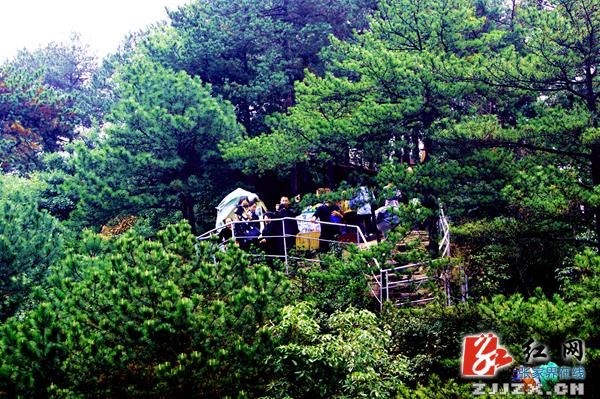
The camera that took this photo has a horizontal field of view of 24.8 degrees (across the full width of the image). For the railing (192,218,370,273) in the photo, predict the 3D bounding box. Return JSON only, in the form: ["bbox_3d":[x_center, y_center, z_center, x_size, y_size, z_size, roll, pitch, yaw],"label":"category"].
[{"bbox_3d":[-0.388,1.032,30.300,3.800,1.300,2.000,0,-2,7],"label":"railing"}]

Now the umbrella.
[{"bbox_3d":[-1.361,0.231,31.500,1.200,0.900,1.100,0,-2,0],"label":"umbrella"}]

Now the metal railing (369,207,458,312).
[{"bbox_3d":[2.538,1.318,30.000,2.000,2.200,1.800,0,-2,0],"label":"metal railing"}]

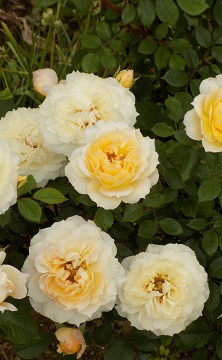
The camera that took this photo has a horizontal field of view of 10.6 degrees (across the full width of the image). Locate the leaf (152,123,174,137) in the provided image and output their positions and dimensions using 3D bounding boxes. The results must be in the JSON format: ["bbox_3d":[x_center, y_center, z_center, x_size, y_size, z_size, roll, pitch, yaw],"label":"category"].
[{"bbox_3d":[0.056,-0.053,1.300,0.025,0.006,0.017,6,68,2],"label":"leaf"}]

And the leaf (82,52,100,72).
[{"bbox_3d":[-0.022,-0.131,1.340,0.020,0.008,0.025,33,70,14],"label":"leaf"}]

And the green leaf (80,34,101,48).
[{"bbox_3d":[-0.025,-0.169,1.440,0.032,0.006,0.020,27,55,21],"label":"green leaf"}]

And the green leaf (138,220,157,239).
[{"bbox_3d":[0.036,0.049,1.180,0.024,0.005,0.019,-41,73,-16],"label":"green leaf"}]

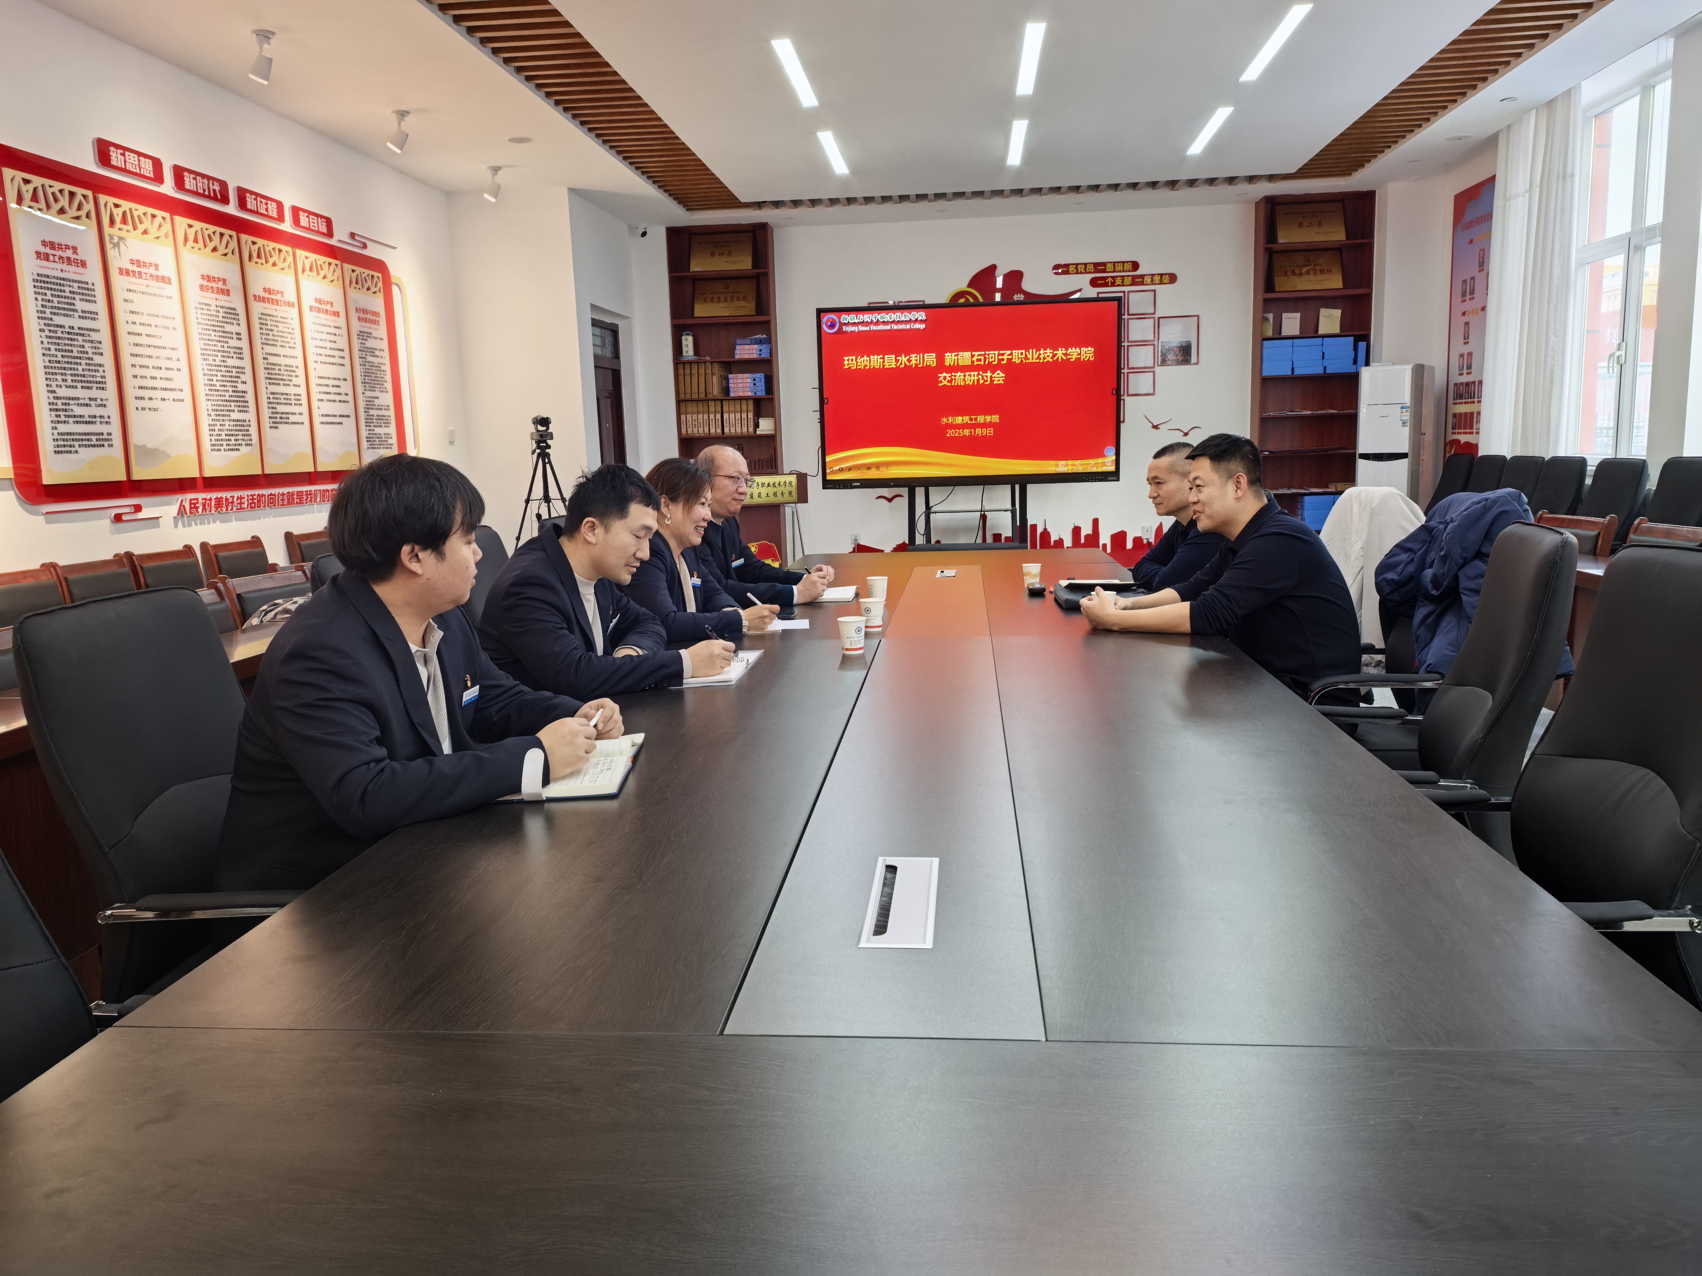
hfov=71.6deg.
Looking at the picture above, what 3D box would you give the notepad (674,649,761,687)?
[{"bbox_3d":[-0.361,0.064,2.808,0.240,0.020,0.380,-1,9,6],"label":"notepad"}]

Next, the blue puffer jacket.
[{"bbox_3d":[1.580,-0.106,3.086,0.400,0.560,0.520,-1,9,6],"label":"blue puffer jacket"}]

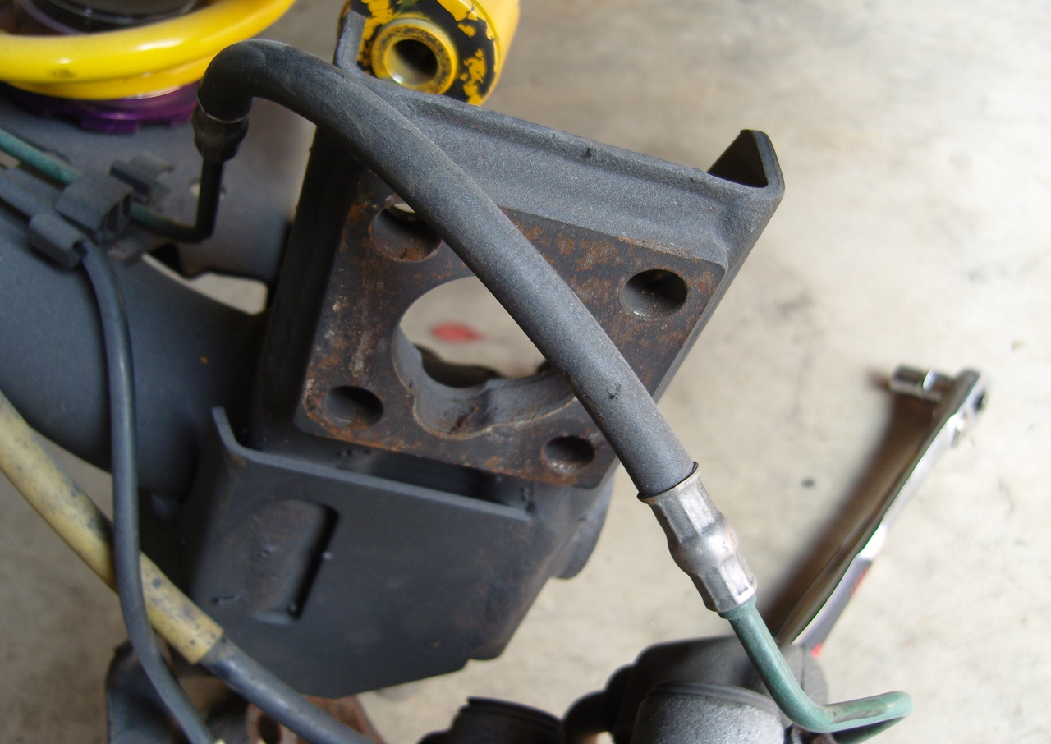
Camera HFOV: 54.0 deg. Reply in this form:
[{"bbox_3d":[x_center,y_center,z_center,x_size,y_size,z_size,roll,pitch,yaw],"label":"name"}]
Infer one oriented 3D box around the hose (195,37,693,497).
[{"bbox_3d":[-0.018,-0.027,0.185,0.125,0.035,0.016,41,59,15],"label":"hose"}]

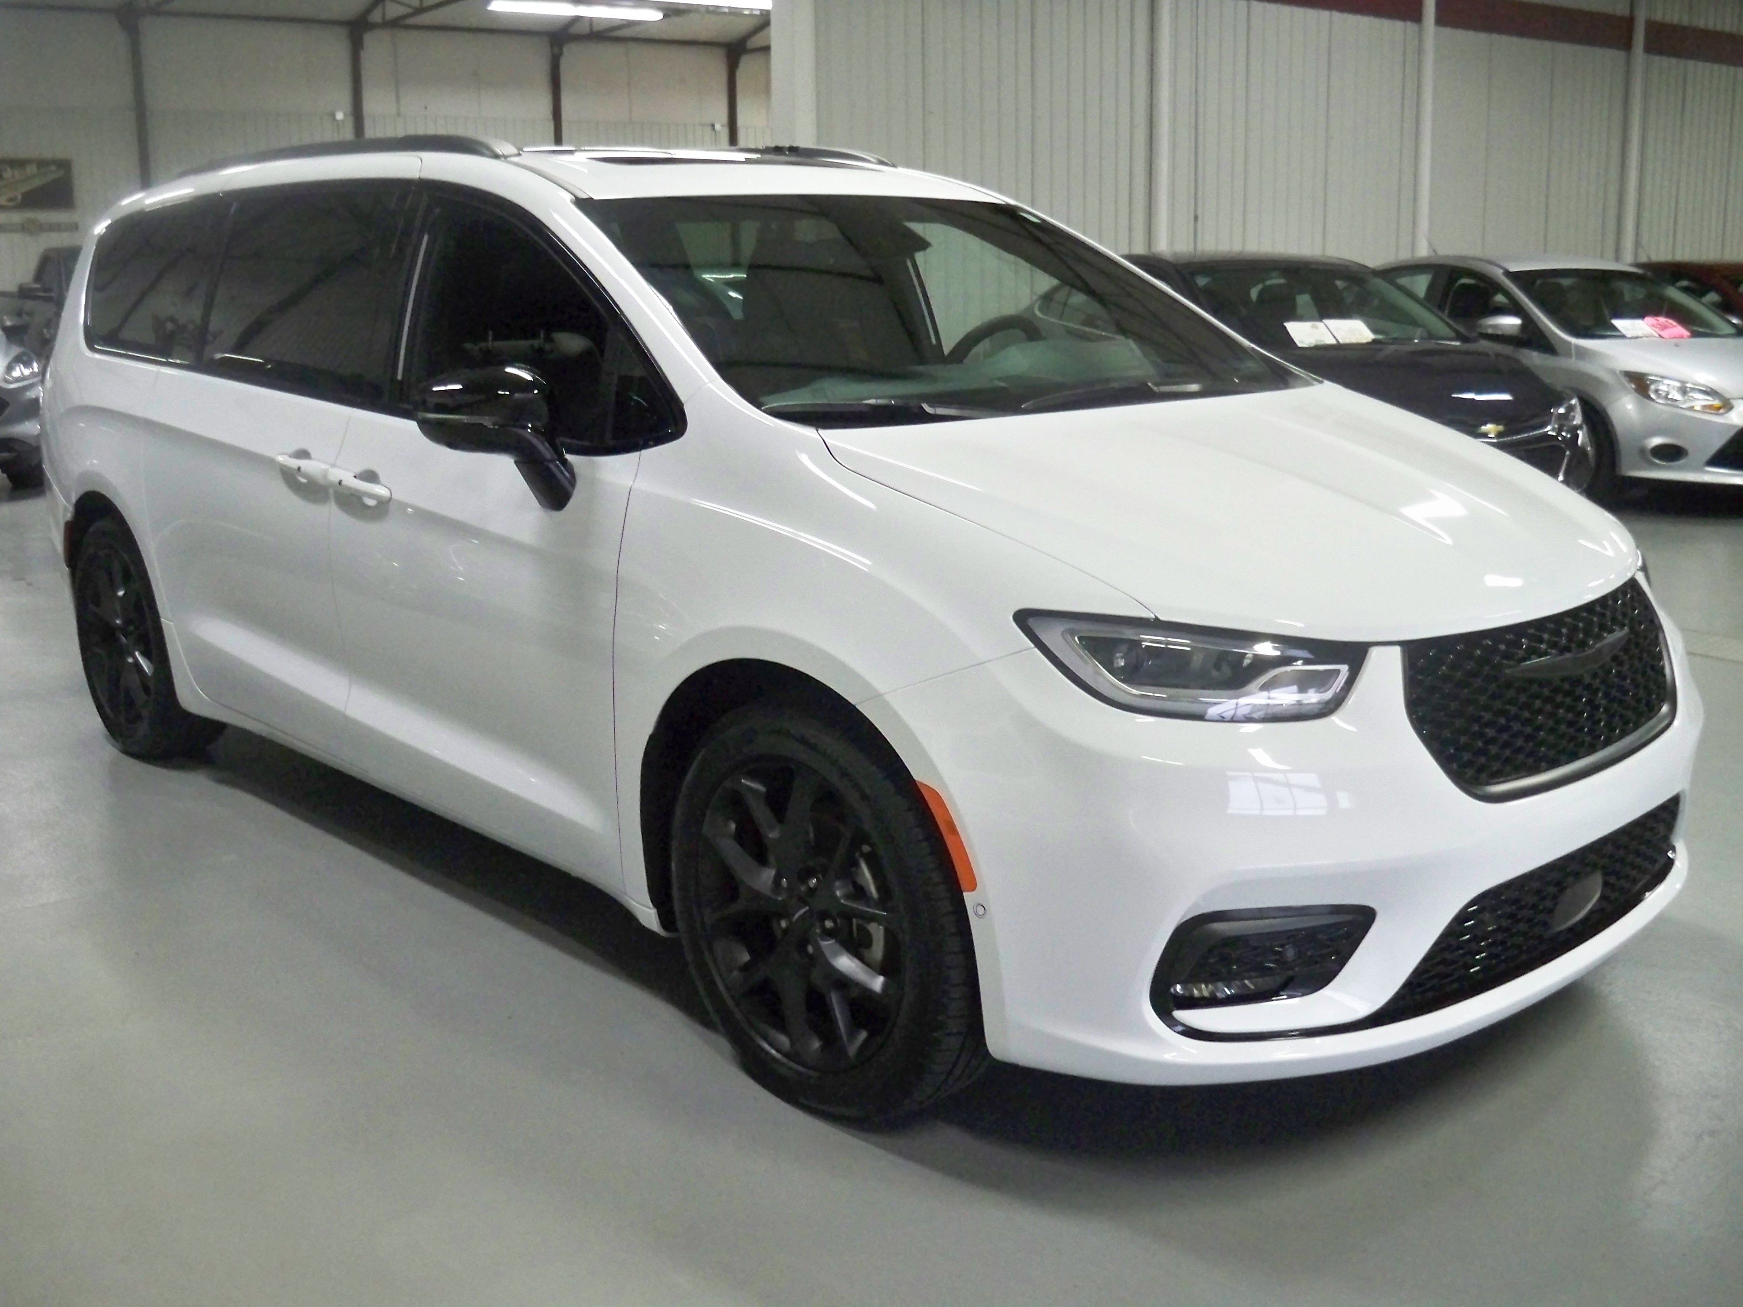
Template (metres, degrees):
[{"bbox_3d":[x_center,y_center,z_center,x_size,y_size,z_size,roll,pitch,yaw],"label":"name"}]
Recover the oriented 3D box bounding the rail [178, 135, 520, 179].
[{"bbox_3d":[-1.463,-1.298,4.638,0.080,0.090,2.050,-10,16,-42],"label":"rail"}]

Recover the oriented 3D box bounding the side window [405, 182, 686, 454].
[{"bbox_3d":[-0.669,-0.676,3.498,1.110,0.520,0.080,13,0,44],"label":"side window"}]

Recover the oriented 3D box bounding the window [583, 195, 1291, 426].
[{"bbox_3d":[0.202,-0.774,3.811,1.580,0.130,1.020,-10,41,-42],"label":"window"}]

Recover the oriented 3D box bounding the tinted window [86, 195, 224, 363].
[{"bbox_3d":[-2.008,-1.036,4.919,0.080,0.450,1.020,14,0,-41],"label":"tinted window"}]

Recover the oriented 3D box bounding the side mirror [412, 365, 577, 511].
[{"bbox_3d":[-0.711,-0.410,3.322,0.250,0.280,0.200,-10,16,-42],"label":"side mirror"}]

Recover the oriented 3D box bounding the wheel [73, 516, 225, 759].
[{"bbox_3d":[-2.142,-0.068,5.255,0.250,0.735,0.735,-10,16,-42],"label":"wheel"}]

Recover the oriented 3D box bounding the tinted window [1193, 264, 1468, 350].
[{"bbox_3d":[2.370,-1.850,9.400,1.400,0.130,0.850,-4,40,-16],"label":"tinted window"}]

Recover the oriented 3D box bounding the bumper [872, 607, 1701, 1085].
[{"bbox_3d":[0.957,0.229,3.177,1.940,0.670,0.720,-10,16,-42],"label":"bumper"}]

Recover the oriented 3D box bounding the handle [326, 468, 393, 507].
[{"bbox_3d":[-1.127,-0.369,3.851,0.060,0.050,0.280,-10,16,-42],"label":"handle"}]

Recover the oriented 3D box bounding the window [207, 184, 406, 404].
[{"bbox_3d":[-1.388,-0.875,4.245,0.080,0.500,1.130,13,0,-44],"label":"window"}]

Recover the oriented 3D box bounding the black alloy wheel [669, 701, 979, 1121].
[{"bbox_3d":[-0.050,0.420,3.036,0.250,0.735,0.735,-10,16,-42],"label":"black alloy wheel"}]

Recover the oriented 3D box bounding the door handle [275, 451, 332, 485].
[{"bbox_3d":[-1.313,-0.425,4.046,0.060,0.050,0.280,-10,16,-42],"label":"door handle"}]

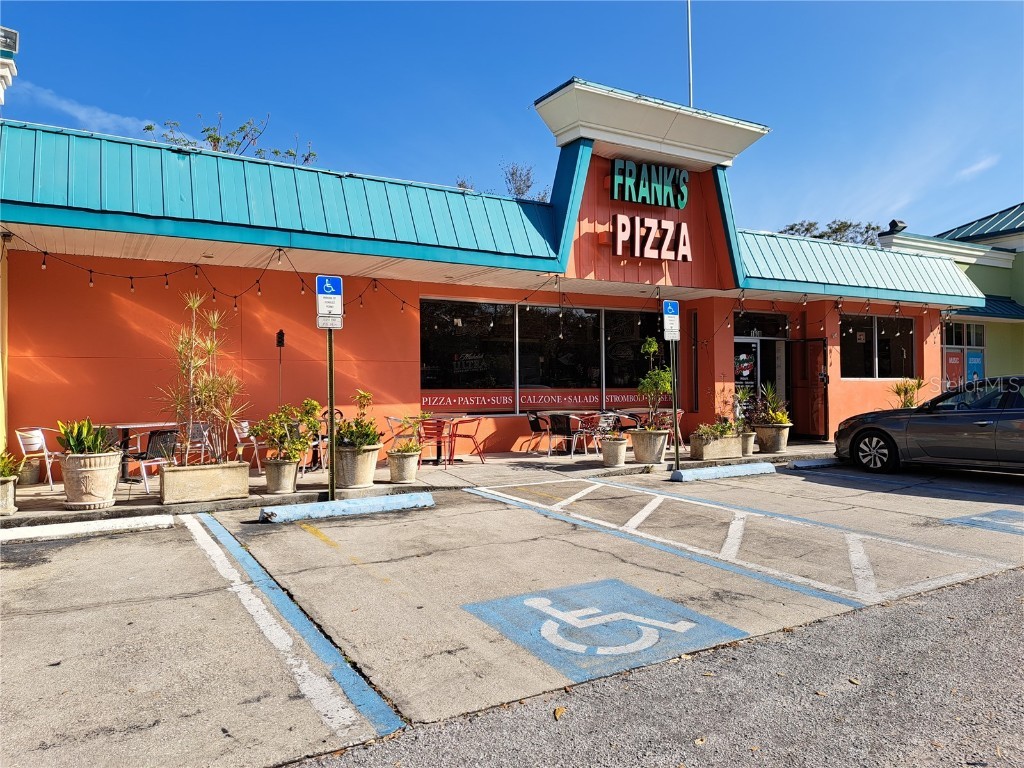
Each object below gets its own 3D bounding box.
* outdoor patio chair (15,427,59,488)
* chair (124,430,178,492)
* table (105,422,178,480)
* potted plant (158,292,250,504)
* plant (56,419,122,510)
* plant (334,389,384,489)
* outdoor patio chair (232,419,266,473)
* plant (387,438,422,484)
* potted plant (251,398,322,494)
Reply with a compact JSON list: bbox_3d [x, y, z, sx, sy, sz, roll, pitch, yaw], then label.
[{"bbox_3d":[-5.700,0.909,8.829,0.570,0.740,0.550,0,1,-1],"label":"outdoor patio chair"},{"bbox_3d":[-4.370,0.916,8.629,0.590,0.730,0.560,0,1,35],"label":"chair"},{"bbox_3d":[-4.830,0.911,9.209,0.780,0.730,0.760,0,1,-31],"label":"table"},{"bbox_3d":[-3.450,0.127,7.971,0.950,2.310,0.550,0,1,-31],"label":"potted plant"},{"bbox_3d":[-4.439,0.817,7.468,0.690,0.930,0.680,0,1,-31],"label":"plant"},{"bbox_3d":[-1.949,0.673,8.907,0.660,1.210,0.640,0,1,-31],"label":"plant"},{"bbox_3d":[-3.700,0.897,10.209,0.570,0.740,0.550,0,1,-5],"label":"outdoor patio chair"},{"bbox_3d":[-1.411,0.995,9.329,0.460,0.580,0.460,0,1,0],"label":"plant"},{"bbox_3d":[-2.681,0.733,8.447,0.800,1.100,0.720,0,1,-31],"label":"potted plant"}]

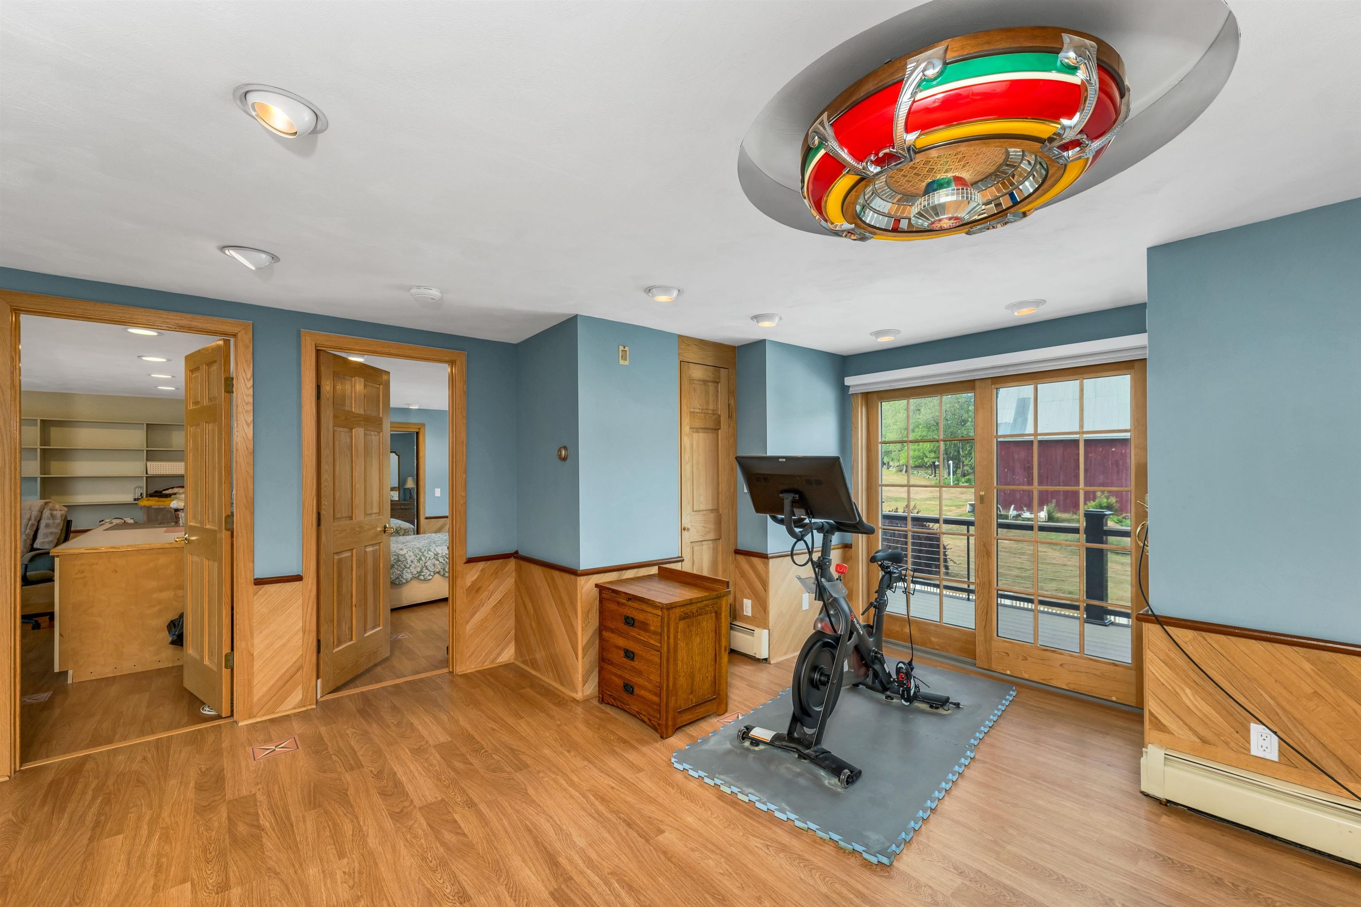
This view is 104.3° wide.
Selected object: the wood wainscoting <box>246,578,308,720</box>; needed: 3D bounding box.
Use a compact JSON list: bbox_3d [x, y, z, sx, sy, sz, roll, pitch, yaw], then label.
[{"bbox_3d":[-2.210,1.060,2.907,0.237,0.753,0.040,0,-1,-39],"label":"wood wainscoting"}]

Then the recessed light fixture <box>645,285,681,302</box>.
[{"bbox_3d":[-0.082,-0.792,2.678,0.200,0.060,0.200,0,-1,0],"label":"recessed light fixture"}]

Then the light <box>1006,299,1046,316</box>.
[{"bbox_3d":[1.910,-0.798,2.934,0.200,0.060,0.200,0,-1,-39],"label":"light"}]

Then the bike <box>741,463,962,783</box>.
[{"bbox_3d":[0.888,0.705,2.780,1.280,1.390,0.580,1,-1,-45],"label":"bike"}]

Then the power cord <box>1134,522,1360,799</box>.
[{"bbox_3d":[2.180,0.742,2.081,0.220,0.927,0.584,0,-1,-43],"label":"power cord"}]

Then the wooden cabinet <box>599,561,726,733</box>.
[{"bbox_3d":[-0.106,1.062,2.981,0.465,0.730,0.600,0,-1,-42],"label":"wooden cabinet"}]

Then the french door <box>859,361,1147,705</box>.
[{"bbox_3d":[2.020,0.441,3.448,0.110,1.945,1.755,0,-1,-43],"label":"french door"}]

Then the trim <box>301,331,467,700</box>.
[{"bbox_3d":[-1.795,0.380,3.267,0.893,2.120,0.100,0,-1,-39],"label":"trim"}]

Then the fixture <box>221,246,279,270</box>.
[{"bbox_3d":[-1.770,-0.790,2.178,0.200,0.060,0.200,0,-1,-39],"label":"fixture"}]

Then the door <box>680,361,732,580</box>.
[{"bbox_3d":[0.185,0.398,3.819,0.480,2.060,0.045,0,-1,-39],"label":"door"}]

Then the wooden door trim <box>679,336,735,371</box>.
[{"bbox_3d":[0.202,-0.714,3.840,0.563,0.173,0.045,0,-1,-39],"label":"wooden door trim"}]

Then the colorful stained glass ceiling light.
[{"bbox_3d":[0.740,-0.751,1.479,0.810,0.250,0.810,0,-1,-39],"label":"colorful stained glass ceiling light"}]

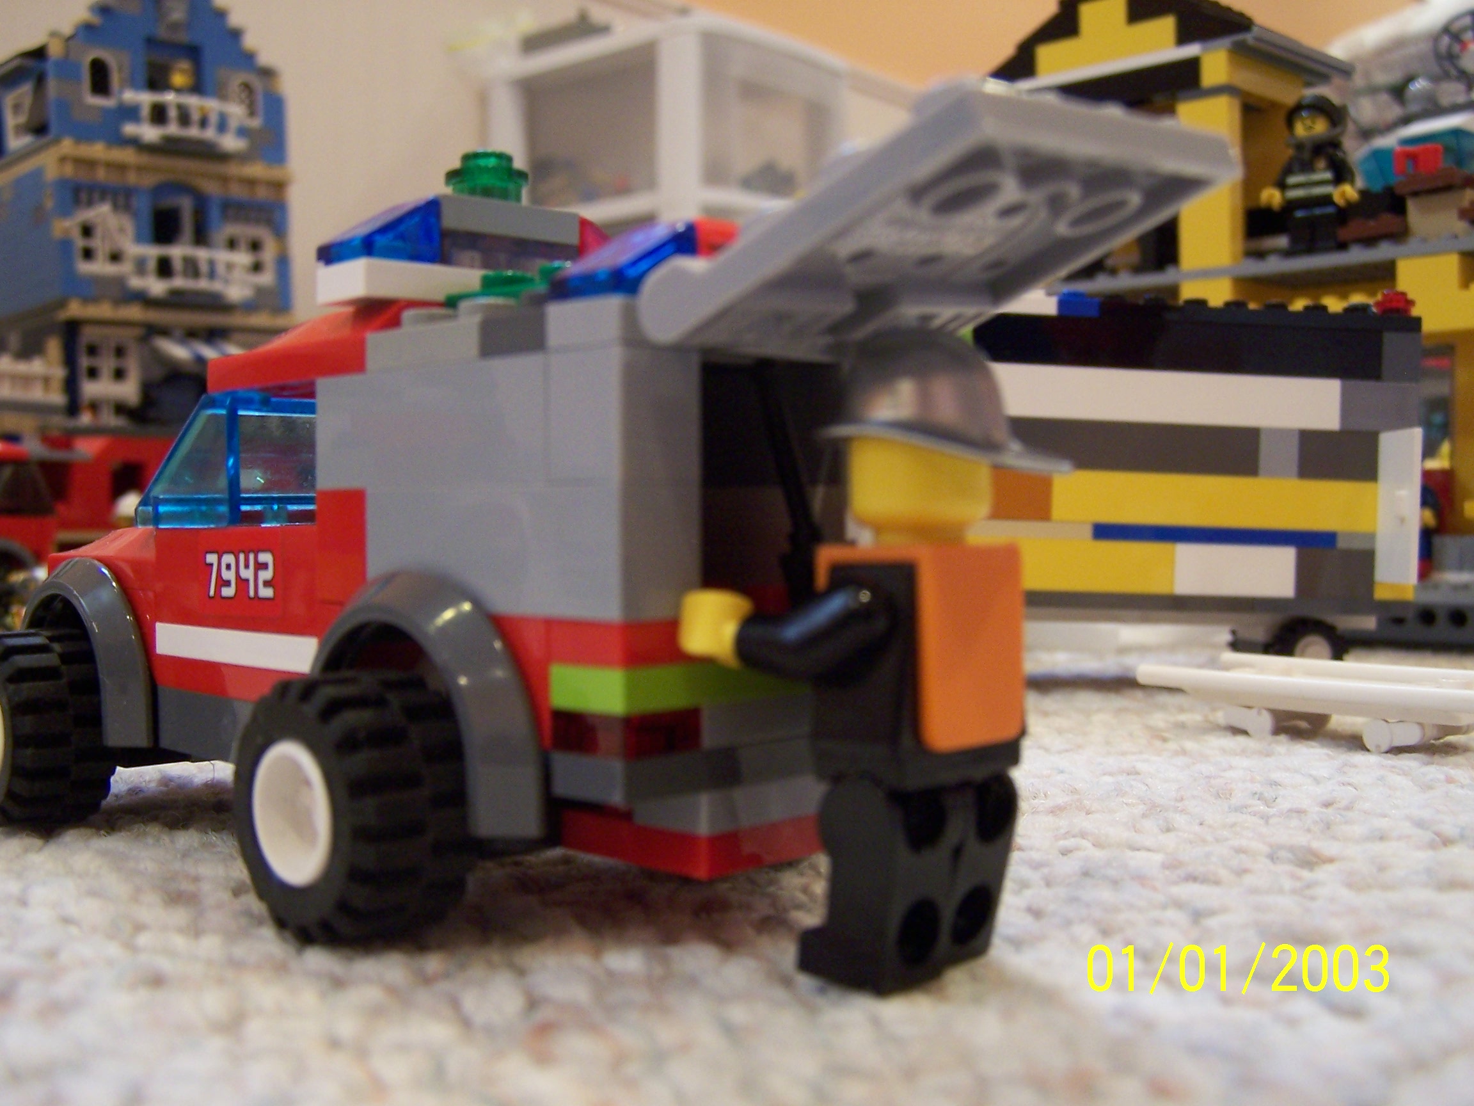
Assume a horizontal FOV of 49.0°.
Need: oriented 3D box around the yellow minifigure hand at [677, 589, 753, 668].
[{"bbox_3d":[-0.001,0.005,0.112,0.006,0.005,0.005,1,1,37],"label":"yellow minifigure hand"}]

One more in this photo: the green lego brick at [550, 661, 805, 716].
[{"bbox_3d":[0.001,0.009,0.126,0.032,0.003,0.008,-2,2,-45],"label":"green lego brick"}]

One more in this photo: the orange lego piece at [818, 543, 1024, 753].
[{"bbox_3d":[0.013,0.006,0.112,0.009,0.013,0.014,1,1,37],"label":"orange lego piece"}]

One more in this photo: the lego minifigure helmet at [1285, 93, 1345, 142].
[{"bbox_3d":[0.149,-0.112,0.417,0.014,0.011,0.017,1,2,45],"label":"lego minifigure helmet"}]

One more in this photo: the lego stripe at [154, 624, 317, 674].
[{"bbox_3d":[-0.045,0.009,0.154,0.008,0.003,0.032,-2,2,-45],"label":"lego stripe"}]

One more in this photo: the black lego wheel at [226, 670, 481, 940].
[{"bbox_3d":[-0.029,0.019,0.125,0.012,0.021,0.021,-2,2,-45],"label":"black lego wheel"}]

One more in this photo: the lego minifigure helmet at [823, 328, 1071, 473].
[{"bbox_3d":[0.014,-0.011,0.112,0.018,0.010,0.014,1,1,37],"label":"lego minifigure helmet"}]

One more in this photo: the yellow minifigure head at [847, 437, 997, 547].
[{"bbox_3d":[0.013,-0.005,0.113,0.010,0.011,0.010,0,1,0],"label":"yellow minifigure head"}]

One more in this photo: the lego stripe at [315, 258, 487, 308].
[{"bbox_3d":[-0.022,-0.023,0.147,0.032,0.003,0.008,-2,2,-45],"label":"lego stripe"}]

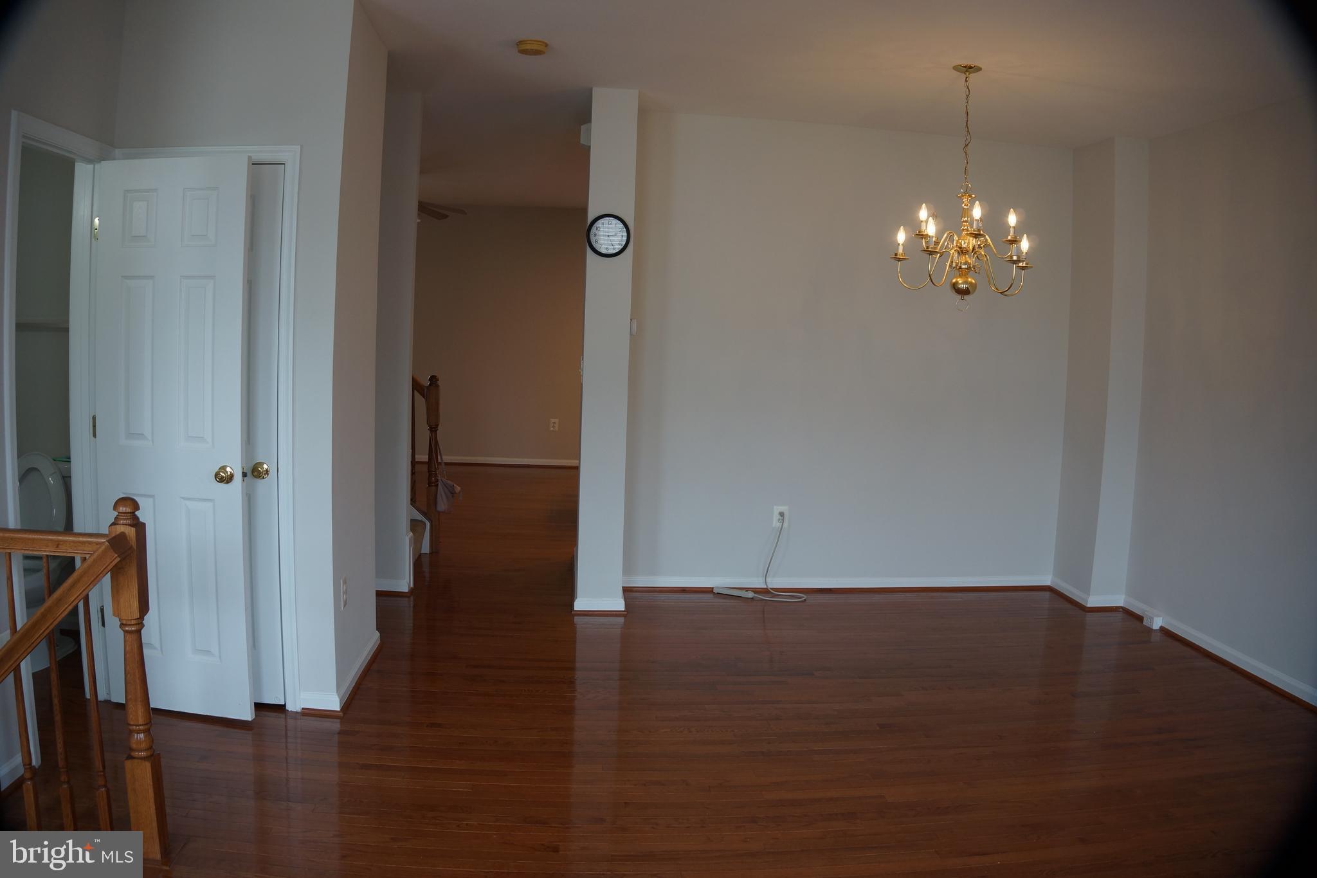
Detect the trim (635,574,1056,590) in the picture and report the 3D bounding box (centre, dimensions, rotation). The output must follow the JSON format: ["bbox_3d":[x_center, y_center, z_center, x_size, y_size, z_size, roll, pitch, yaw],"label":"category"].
[{"bbox_3d":[1.112,0.872,5.899,2.655,0.082,0.030,1,5,-7],"label":"trim"}]

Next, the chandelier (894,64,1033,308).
[{"bbox_3d":[1.359,-1.128,4.400,0.630,1.070,0.630,1,5,-7],"label":"chandelier"}]

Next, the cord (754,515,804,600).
[{"bbox_3d":[0.700,0.678,5.724,0.295,0.480,0.190,1,5,-7],"label":"cord"}]

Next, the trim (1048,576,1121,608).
[{"bbox_3d":[2.555,0.923,5.886,0.260,0.085,0.490,1,5,-7],"label":"trim"}]

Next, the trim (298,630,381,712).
[{"bbox_3d":[-1.297,0.945,4.085,0.155,0.083,0.890,1,5,-7],"label":"trim"}]

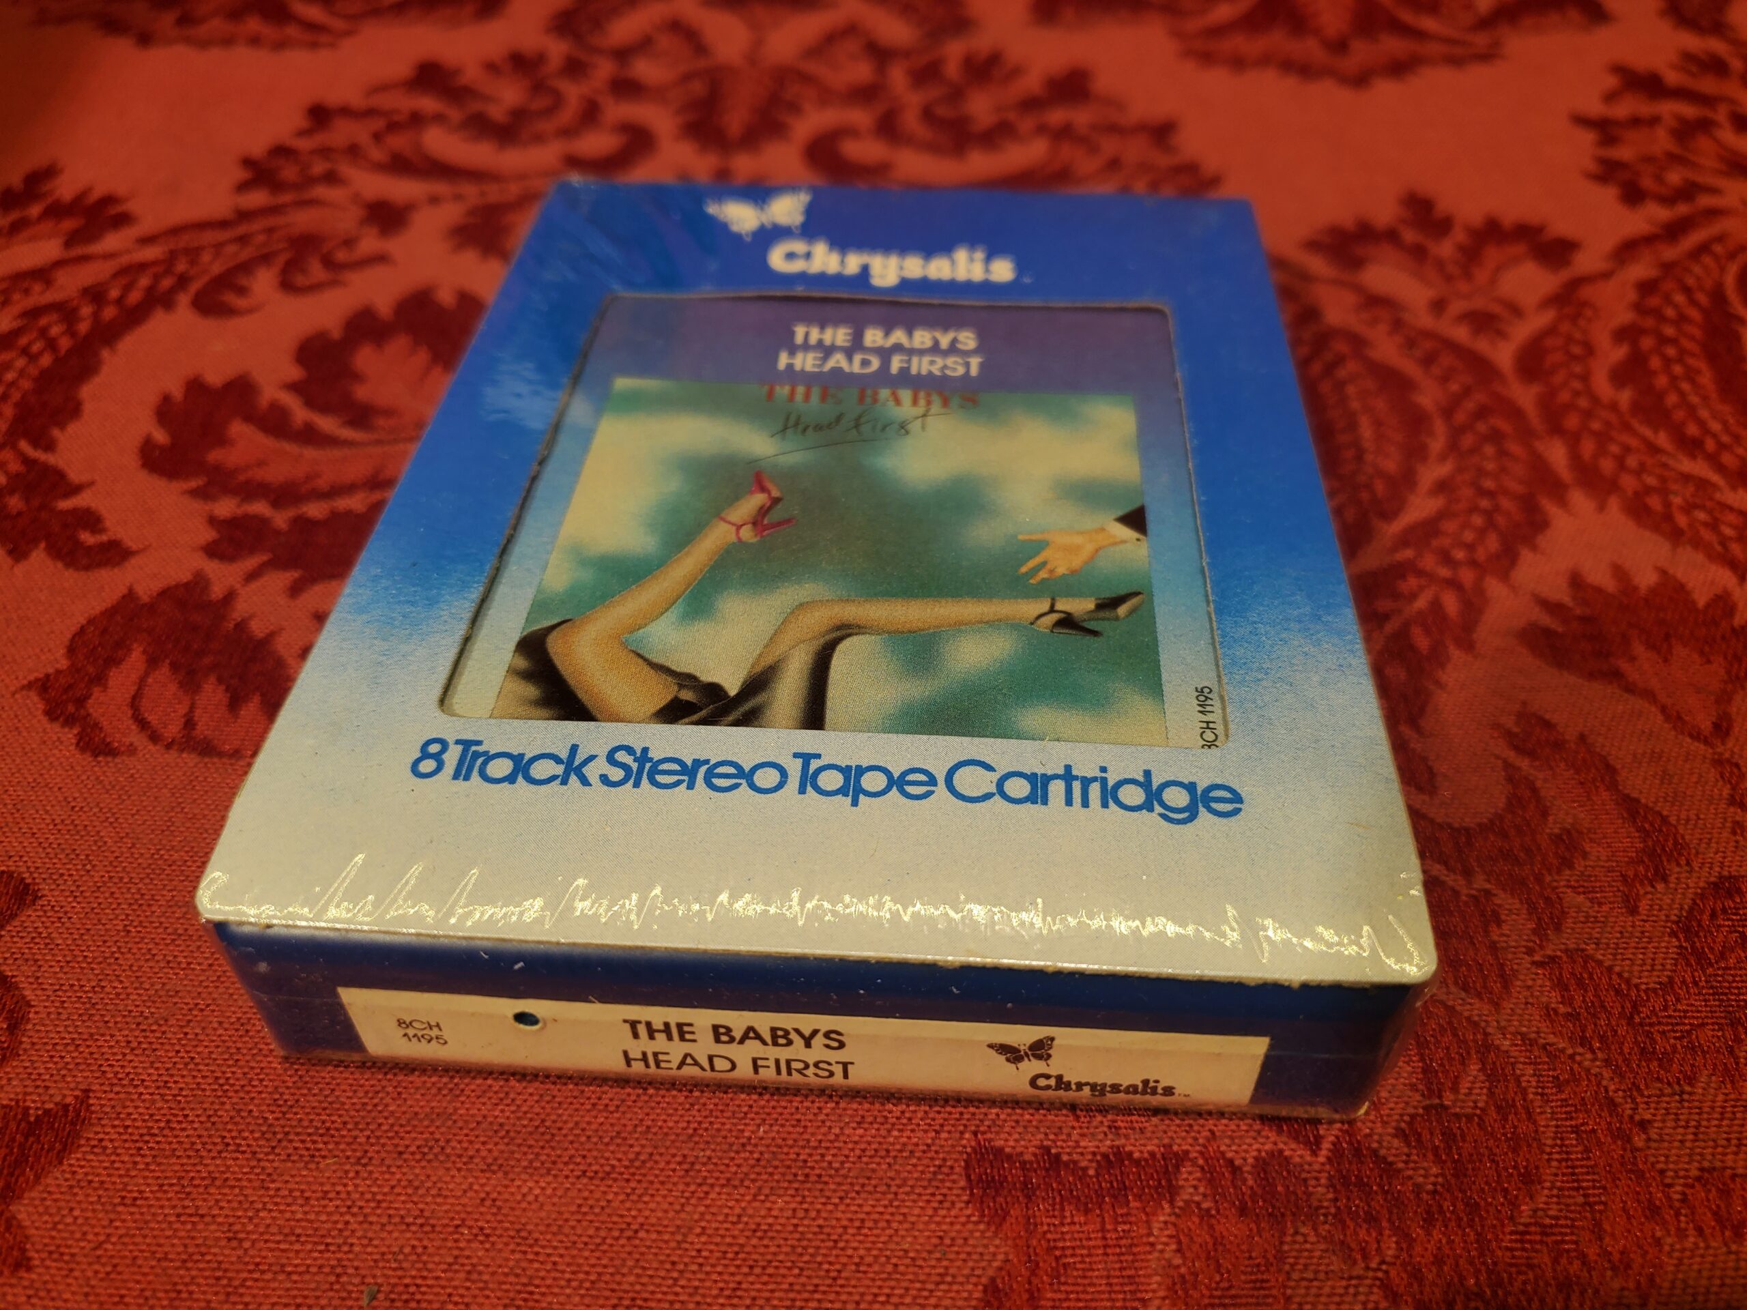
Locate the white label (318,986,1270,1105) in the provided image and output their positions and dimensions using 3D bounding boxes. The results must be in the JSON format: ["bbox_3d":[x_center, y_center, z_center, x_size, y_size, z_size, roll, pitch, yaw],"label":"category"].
[{"bbox_3d":[-0.007,0.036,0.119,0.083,0.012,0.001,2,46,4],"label":"white label"}]

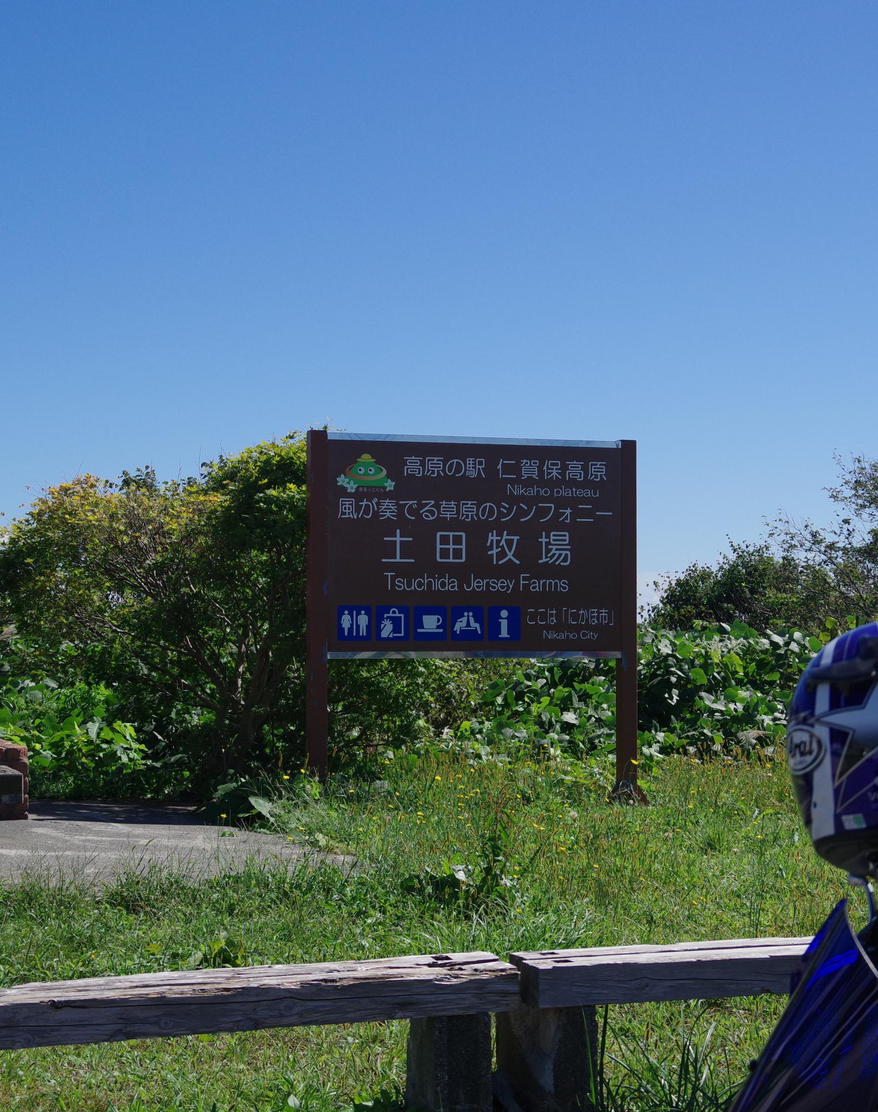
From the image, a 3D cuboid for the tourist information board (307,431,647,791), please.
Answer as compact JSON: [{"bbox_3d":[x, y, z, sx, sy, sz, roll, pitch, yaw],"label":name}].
[{"bbox_3d":[0.203,0.354,12.541,2.000,2.140,0.100,1,-2,-16],"label":"tourist information board"}]

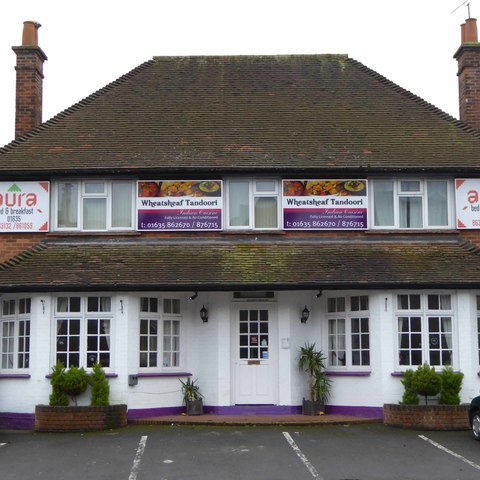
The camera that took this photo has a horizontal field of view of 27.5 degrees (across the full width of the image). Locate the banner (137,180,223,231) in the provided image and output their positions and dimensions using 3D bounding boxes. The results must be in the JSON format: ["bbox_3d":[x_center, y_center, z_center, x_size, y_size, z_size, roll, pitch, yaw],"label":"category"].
[{"bbox_3d":[-1.225,-0.696,19.918,1.740,1.038,0.060,0,-7,1],"label":"banner"}]

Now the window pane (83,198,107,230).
[{"bbox_3d":[-2.970,-0.528,20.042,0.492,0.665,0.050,0,-7,1],"label":"window pane"}]

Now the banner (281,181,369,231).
[{"bbox_3d":[1.742,-0.713,19.992,1.750,1.060,0.050,0,-7,0],"label":"banner"}]

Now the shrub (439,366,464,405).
[{"bbox_3d":[3.915,2.698,18.137,0.470,0.735,0.470,0,-7,1],"label":"shrub"}]

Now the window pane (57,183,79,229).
[{"bbox_3d":[-3.528,-0.701,20.073,0.423,0.941,0.050,0,-7,1],"label":"window pane"}]

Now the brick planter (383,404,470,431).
[{"bbox_3d":[3.468,3.288,18.126,1.622,0.490,0.700,0,-7,1],"label":"brick planter"}]

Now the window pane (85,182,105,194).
[{"bbox_3d":[-2.975,-1.055,20.105,0.407,0.229,0.050,0,-7,1],"label":"window pane"}]

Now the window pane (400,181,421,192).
[{"bbox_3d":[3.510,-1.095,20.133,0.401,0.230,0.050,0,-7,0],"label":"window pane"}]

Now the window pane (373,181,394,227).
[{"bbox_3d":[2.957,-0.740,20.086,0.424,0.935,0.050,0,-7,0],"label":"window pane"}]

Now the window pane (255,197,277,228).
[{"bbox_3d":[0.521,-0.553,19.978,0.471,0.655,0.050,0,-7,1],"label":"window pane"}]

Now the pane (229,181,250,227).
[{"bbox_3d":[-0.005,-0.740,20.086,0.420,0.935,0.050,0,-7,0],"label":"pane"}]

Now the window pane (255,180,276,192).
[{"bbox_3d":[0.534,-1.096,20.133,0.407,0.223,0.050,0,-7,0],"label":"window pane"}]

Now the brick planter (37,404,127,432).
[{"bbox_3d":[-2.954,3.336,18.342,1.739,0.475,0.680,0,-7,0],"label":"brick planter"}]

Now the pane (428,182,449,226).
[{"bbox_3d":[4.056,-0.744,20.087,0.433,0.931,0.050,0,-7,0],"label":"pane"}]

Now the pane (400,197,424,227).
[{"bbox_3d":[3.505,-0.562,20.063,0.479,0.653,0.050,0,-7,0],"label":"pane"}]

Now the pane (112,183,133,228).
[{"bbox_3d":[-2.415,-0.700,20.052,0.431,0.940,0.050,0,-7,1],"label":"pane"}]

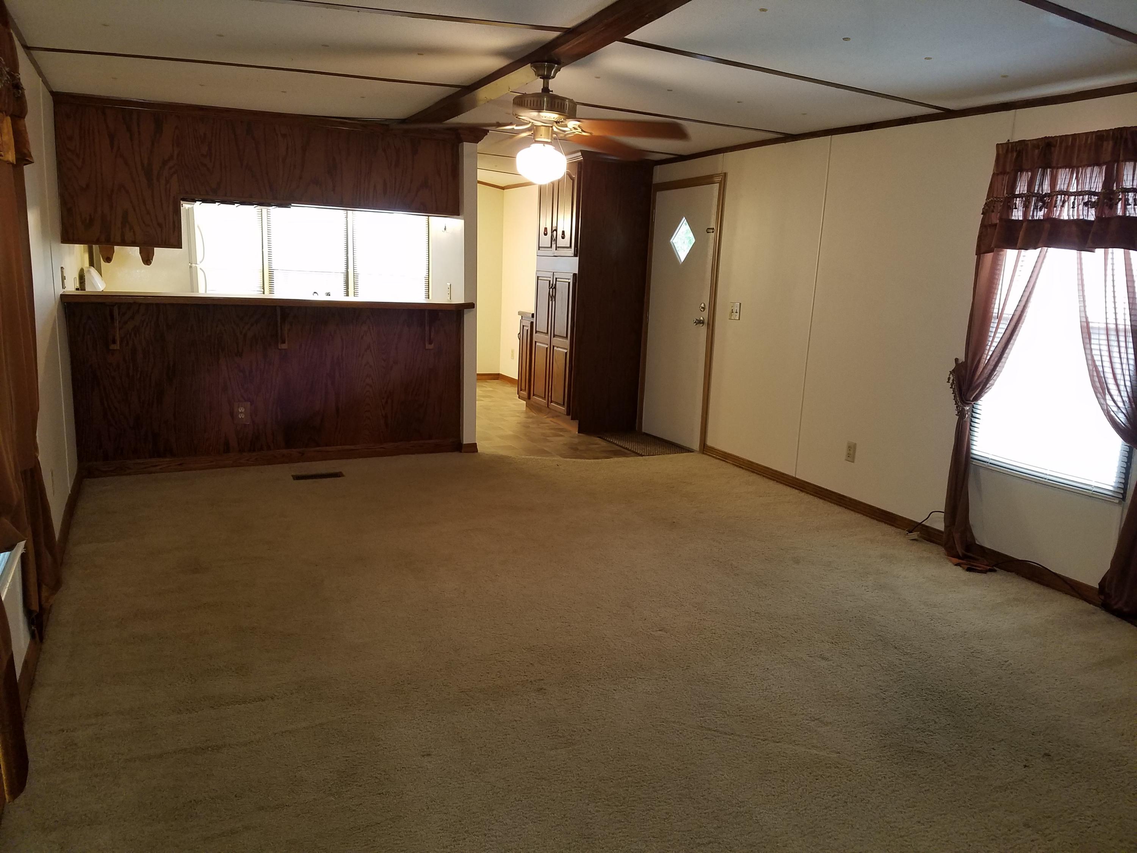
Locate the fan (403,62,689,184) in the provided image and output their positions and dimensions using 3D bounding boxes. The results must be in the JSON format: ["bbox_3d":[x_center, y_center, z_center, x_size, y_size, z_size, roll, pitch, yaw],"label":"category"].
[{"bbox_3d":[-0.108,-1.301,3.681,1.300,0.500,1.300,-3,12,-25],"label":"fan"}]

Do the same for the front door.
[{"bbox_3d":[0.852,-0.827,6.504,0.055,1.920,0.850,-3,12,-25],"label":"front door"}]

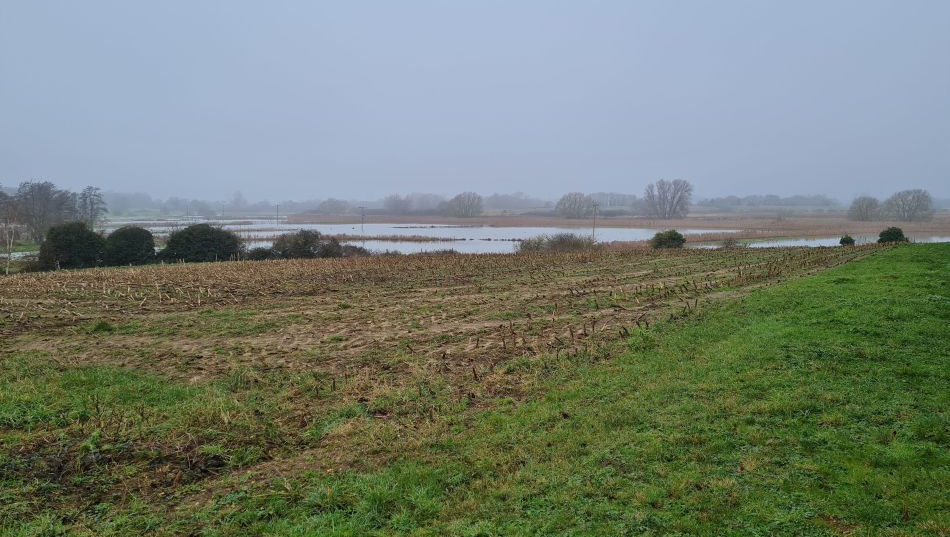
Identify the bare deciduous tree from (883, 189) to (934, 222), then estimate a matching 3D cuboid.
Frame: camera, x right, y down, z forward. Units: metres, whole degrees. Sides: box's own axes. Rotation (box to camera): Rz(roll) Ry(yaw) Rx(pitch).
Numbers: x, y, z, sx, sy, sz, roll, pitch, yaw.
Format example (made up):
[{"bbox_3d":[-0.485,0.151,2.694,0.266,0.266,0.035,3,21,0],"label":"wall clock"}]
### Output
[{"bbox_3d":[191.330,-27.810,315.000,22.950,15.010,20.000,3,6,31],"label":"bare deciduous tree"}]

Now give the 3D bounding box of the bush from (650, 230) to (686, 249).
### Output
[{"bbox_3d":[20.330,-2.990,75.000,3.780,2.000,3.400,1,5,15],"label":"bush"}]

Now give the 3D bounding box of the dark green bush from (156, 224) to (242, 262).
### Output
[{"bbox_3d":[-26.150,-2.290,68.000,8.000,3.810,5.000,0,5,0],"label":"dark green bush"}]

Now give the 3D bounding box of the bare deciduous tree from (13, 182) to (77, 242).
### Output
[{"bbox_3d":[-90.270,-11.980,150.000,13.030,13.030,12.000,-3,6,-31],"label":"bare deciduous tree"}]

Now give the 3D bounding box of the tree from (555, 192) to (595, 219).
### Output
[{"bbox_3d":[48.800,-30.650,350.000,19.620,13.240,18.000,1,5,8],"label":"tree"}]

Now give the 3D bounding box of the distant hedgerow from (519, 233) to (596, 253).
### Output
[{"bbox_3d":[10.400,-3.090,90.000,9.640,2.900,4.500,0,5,0],"label":"distant hedgerow"}]

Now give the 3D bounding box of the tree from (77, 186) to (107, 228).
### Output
[{"bbox_3d":[-88.660,-13.060,165.000,6.940,11.790,7.000,-3,6,-28],"label":"tree"}]

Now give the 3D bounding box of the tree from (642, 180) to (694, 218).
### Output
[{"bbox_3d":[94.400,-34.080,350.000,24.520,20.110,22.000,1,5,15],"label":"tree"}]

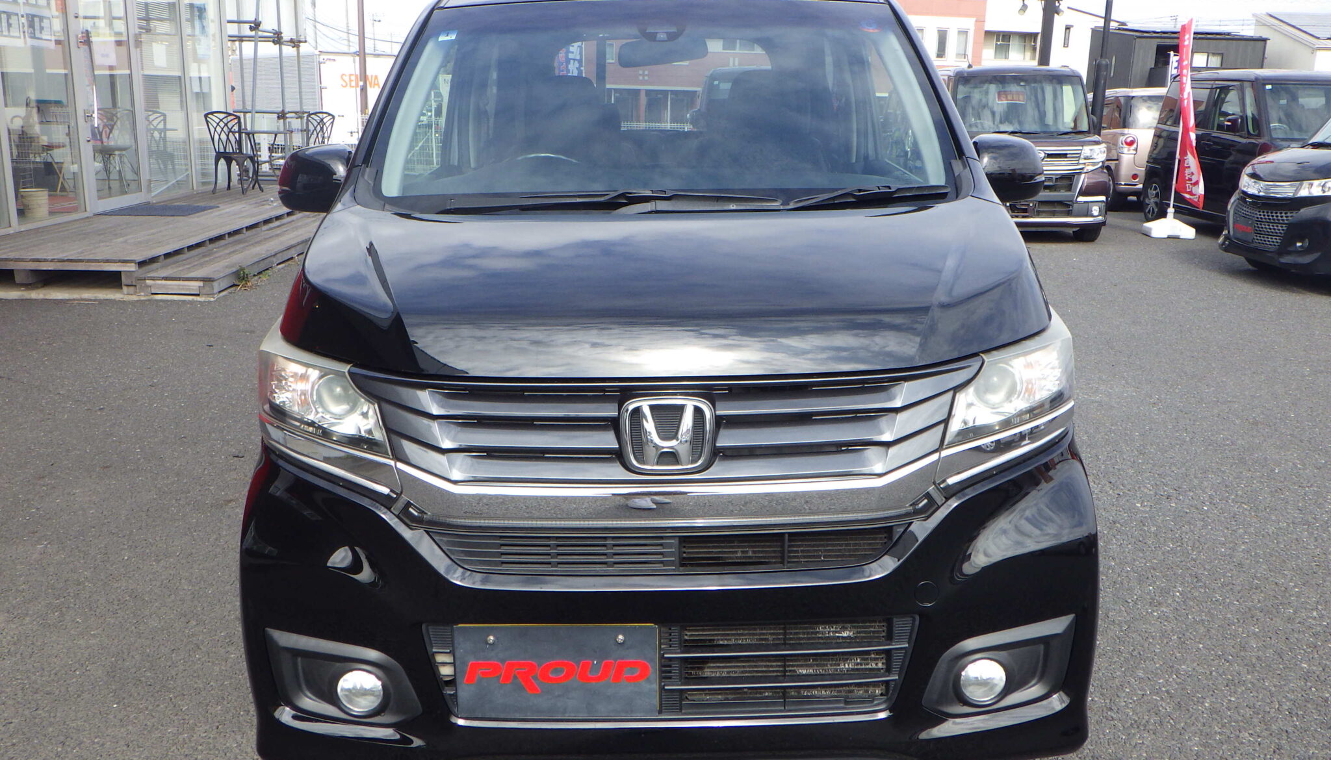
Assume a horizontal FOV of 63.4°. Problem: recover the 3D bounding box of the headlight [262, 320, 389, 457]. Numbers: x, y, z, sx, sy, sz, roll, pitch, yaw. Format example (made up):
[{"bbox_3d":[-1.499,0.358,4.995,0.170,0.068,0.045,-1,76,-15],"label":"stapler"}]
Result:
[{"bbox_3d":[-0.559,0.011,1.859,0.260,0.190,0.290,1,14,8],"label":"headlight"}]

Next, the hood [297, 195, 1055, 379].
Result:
[{"bbox_3d":[0.007,-0.182,1.975,1.380,0.230,0.710,-1,14,0],"label":"hood"}]

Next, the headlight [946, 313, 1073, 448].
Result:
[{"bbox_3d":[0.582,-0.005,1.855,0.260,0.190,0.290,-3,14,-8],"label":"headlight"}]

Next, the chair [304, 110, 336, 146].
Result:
[{"bbox_3d":[-3.909,-2.512,11.937,0.420,0.880,0.500,5,14,20],"label":"chair"}]

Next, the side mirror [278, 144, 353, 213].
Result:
[{"bbox_3d":[-0.793,-0.467,2.502,0.200,0.165,0.130,-1,14,0],"label":"side mirror"}]

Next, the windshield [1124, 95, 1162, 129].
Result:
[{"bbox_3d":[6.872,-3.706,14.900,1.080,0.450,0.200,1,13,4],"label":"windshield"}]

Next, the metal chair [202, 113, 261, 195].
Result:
[{"bbox_3d":[-4.495,-2.369,11.200,0.430,0.850,0.470,2,14,6],"label":"metal chair"}]

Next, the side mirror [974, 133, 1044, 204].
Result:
[{"bbox_3d":[0.787,-0.489,2.496,0.200,0.165,0.130,-1,14,0],"label":"side mirror"}]

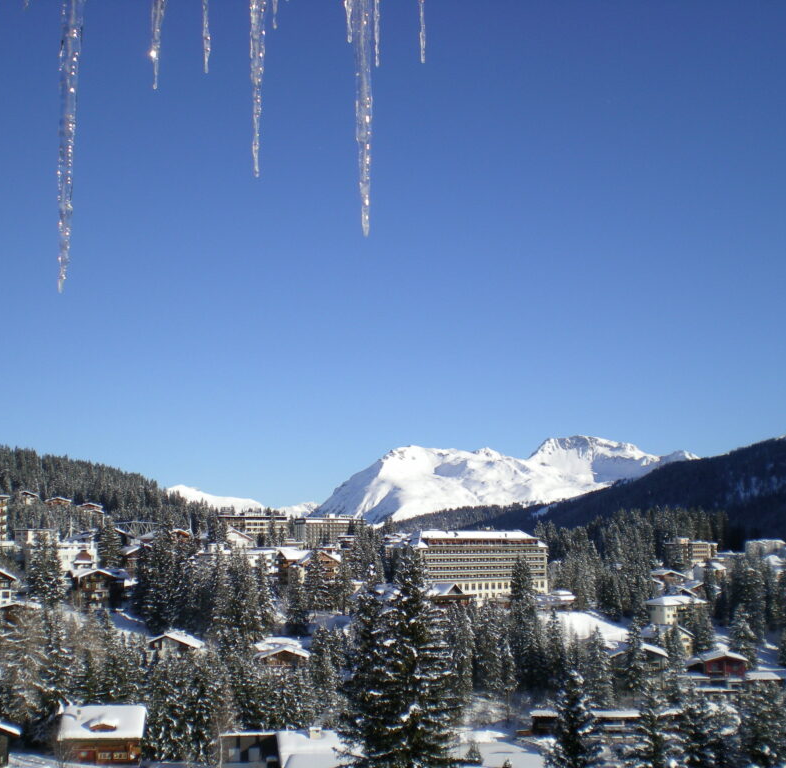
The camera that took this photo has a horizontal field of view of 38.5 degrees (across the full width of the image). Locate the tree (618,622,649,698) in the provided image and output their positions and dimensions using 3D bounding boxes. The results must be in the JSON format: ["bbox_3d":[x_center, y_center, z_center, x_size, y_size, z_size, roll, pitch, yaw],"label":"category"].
[{"bbox_3d":[58.010,66.130,270.000,7.000,18.400,7.000,-1,-8,0],"label":"tree"}]

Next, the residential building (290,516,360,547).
[{"bbox_3d":[-46.700,103.350,780.000,46.000,21.500,15.000,4,-9,-30],"label":"residential building"}]

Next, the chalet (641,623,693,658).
[{"bbox_3d":[86.860,80.870,356.000,11.250,10.460,10.710,4,-10,-27],"label":"chalet"}]

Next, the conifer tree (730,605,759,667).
[{"bbox_3d":[99.150,71.390,318.000,7.530,17.710,7.530,-1,-9,0],"label":"conifer tree"}]

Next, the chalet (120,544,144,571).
[{"bbox_3d":[-87.700,59.690,385.000,10.500,9.500,10.000,4,-9,-27],"label":"chalet"}]

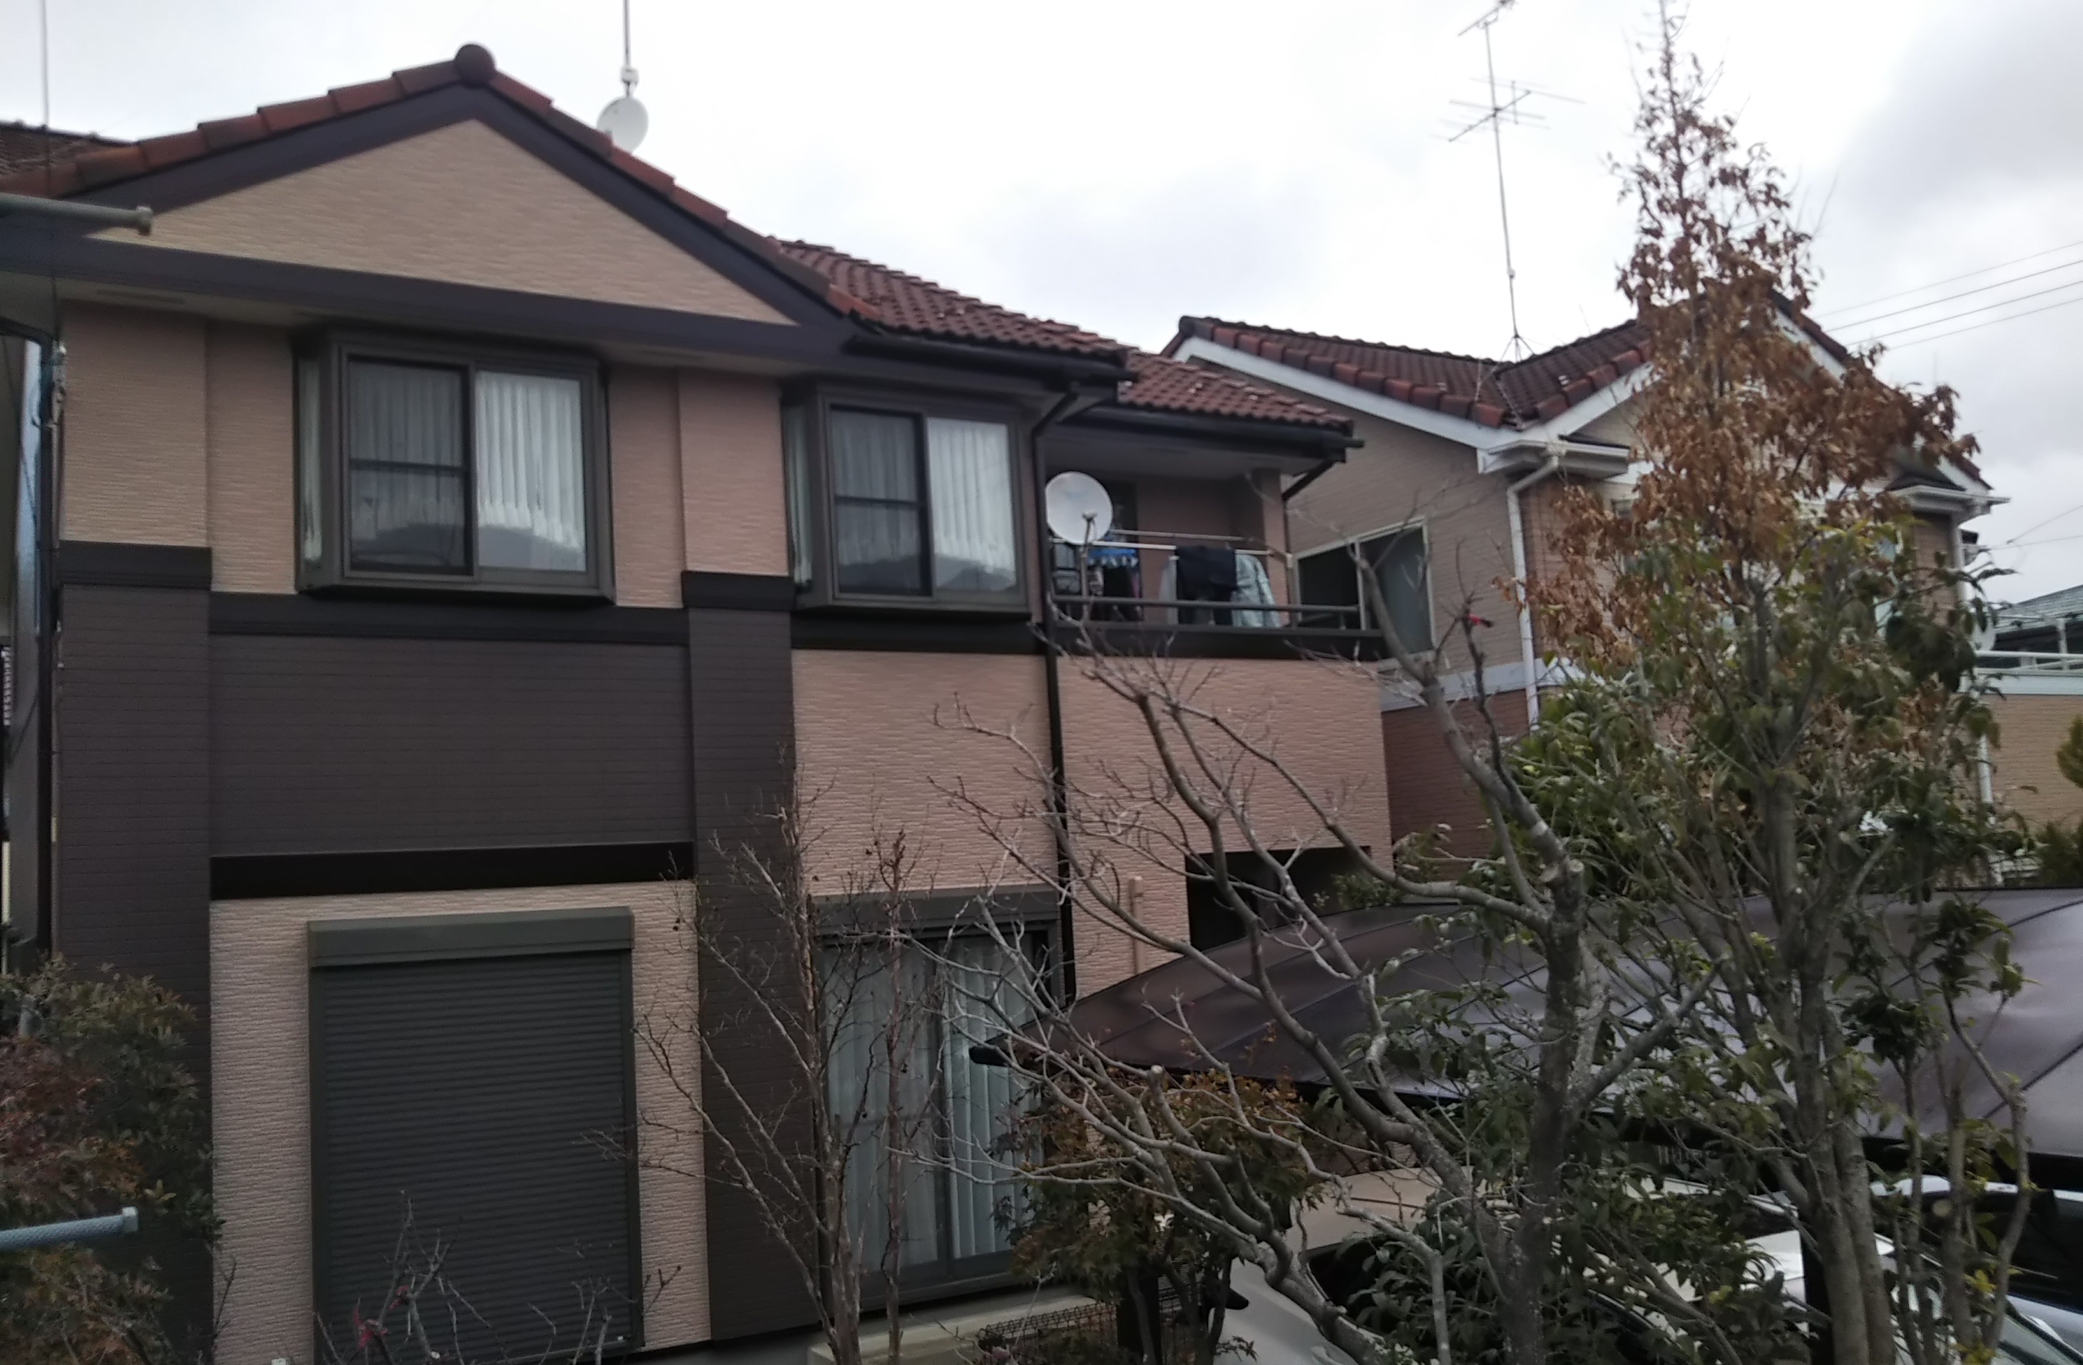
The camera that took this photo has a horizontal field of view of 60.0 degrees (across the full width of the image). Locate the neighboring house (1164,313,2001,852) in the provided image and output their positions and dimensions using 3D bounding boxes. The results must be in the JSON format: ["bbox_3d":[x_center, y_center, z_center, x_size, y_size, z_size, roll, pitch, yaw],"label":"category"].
[{"bbox_3d":[4.092,0.546,18.132,5.850,8.000,8.700,1,-7,-30],"label":"neighboring house"}]

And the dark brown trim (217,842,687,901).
[{"bbox_3d":[-3.010,0.983,9.494,2.477,0.208,0.080,1,-8,-30],"label":"dark brown trim"}]

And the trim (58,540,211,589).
[{"bbox_3d":[-4.454,-0.580,8.887,0.685,0.215,0.090,1,-8,-30],"label":"trim"}]

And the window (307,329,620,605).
[{"bbox_3d":[-3.096,-1.150,9.744,1.675,1.380,0.280,1,-7,-30],"label":"window"}]

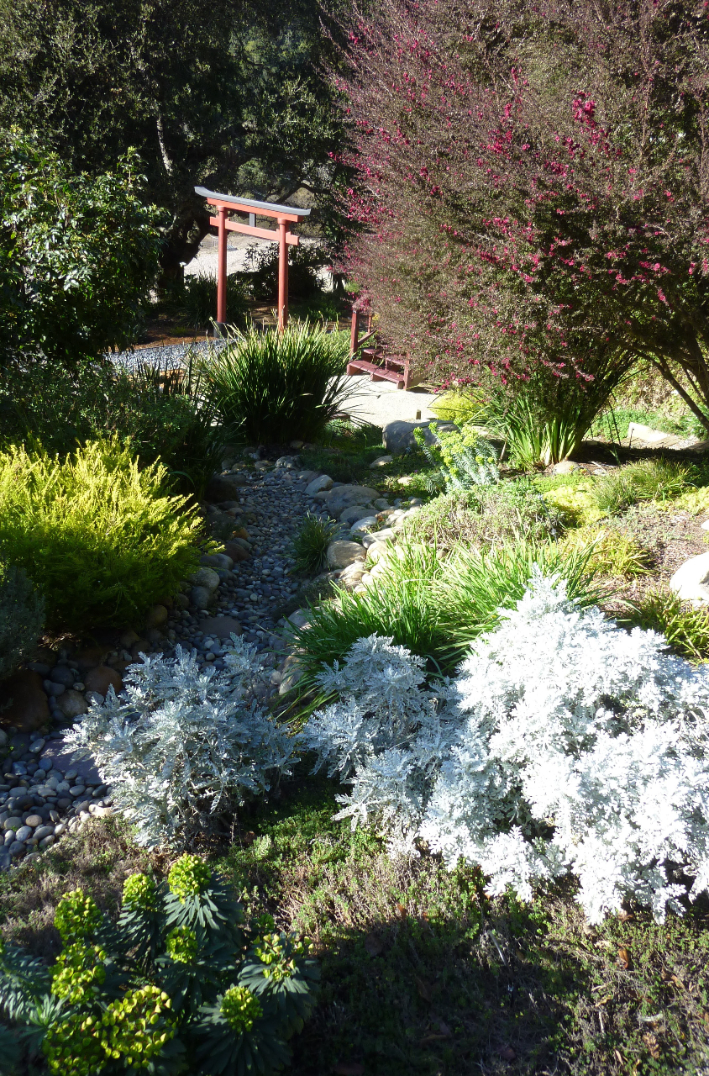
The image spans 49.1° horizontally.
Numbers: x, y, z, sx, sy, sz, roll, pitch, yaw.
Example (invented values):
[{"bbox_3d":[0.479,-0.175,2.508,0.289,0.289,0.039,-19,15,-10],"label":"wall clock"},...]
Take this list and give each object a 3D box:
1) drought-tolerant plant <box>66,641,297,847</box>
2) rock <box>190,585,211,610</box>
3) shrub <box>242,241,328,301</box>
[{"bbox_3d":[-0.528,0.626,2.420,0.680,0.450,0.600,-4,29,-13],"label":"drought-tolerant plant"},{"bbox_3d":[-1.149,0.442,5.791,0.147,0.179,0.147,-3,29,-11],"label":"rock"},{"bbox_3d":[-1.703,-6.398,18.687,2.045,1.272,1.738,1,29,-5],"label":"shrub"}]

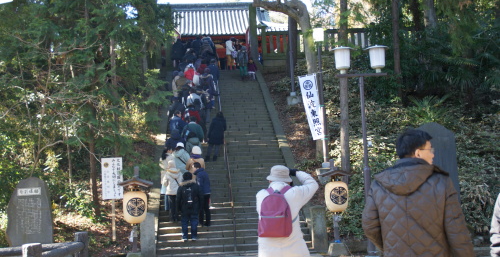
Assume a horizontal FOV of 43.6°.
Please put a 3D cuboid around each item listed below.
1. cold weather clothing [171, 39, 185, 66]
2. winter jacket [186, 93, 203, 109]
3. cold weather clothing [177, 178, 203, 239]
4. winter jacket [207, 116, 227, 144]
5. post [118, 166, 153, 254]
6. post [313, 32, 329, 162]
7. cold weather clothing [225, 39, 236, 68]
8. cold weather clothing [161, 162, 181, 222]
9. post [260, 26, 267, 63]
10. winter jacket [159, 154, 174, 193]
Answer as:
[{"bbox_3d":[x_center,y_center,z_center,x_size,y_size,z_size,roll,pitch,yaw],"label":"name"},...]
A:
[{"bbox_3d":[-3.498,-3.649,30.400,0.640,1.420,0.460,-2,-6,-5],"label":"cold weather clothing"},{"bbox_3d":[-2.025,-1.004,22.800,0.570,0.660,0.400,-2,-6,-5],"label":"winter jacket"},{"bbox_3d":[-1.525,2.042,15.750,0.580,1.550,0.380,-2,-6,-4],"label":"cold weather clothing"},{"bbox_3d":[-1.090,0.087,20.200,0.570,0.920,0.360,-2,-7,-5],"label":"winter jacket"},{"bbox_3d":[-2.388,1.693,13.032,0.700,1.801,0.520,-1,-7,-9],"label":"post"},{"bbox_3d":[2.116,-0.916,18.418,0.360,4.150,0.360,-2,-6,-4],"label":"post"},{"bbox_3d":[-0.934,-3.635,30.400,0.520,1.520,0.480,0,-7,-19],"label":"cold weather clothing"},{"bbox_3d":[-2.059,1.646,16.450,0.480,1.570,0.360,-3,-6,1],"label":"cold weather clothing"},{"bbox_3d":[0.662,-3.997,30.200,0.280,1.860,0.280,-2,-6,-5],"label":"post"},{"bbox_3d":[-2.250,1.231,16.900,0.470,1.000,0.360,-4,-7,15],"label":"winter jacket"}]

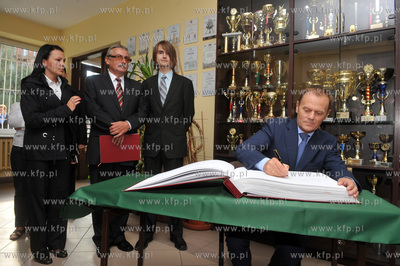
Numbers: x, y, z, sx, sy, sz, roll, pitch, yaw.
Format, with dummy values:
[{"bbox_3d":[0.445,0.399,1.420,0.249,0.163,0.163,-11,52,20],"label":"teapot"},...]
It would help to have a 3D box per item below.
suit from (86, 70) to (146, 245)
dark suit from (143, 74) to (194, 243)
[{"bbox_3d":[-0.720,0.225,2.280,0.540,1.480,0.370,1,1,-28],"label":"suit"},{"bbox_3d":[-0.280,0.200,2.370,0.460,1.470,0.310,1,0,0],"label":"dark suit"}]

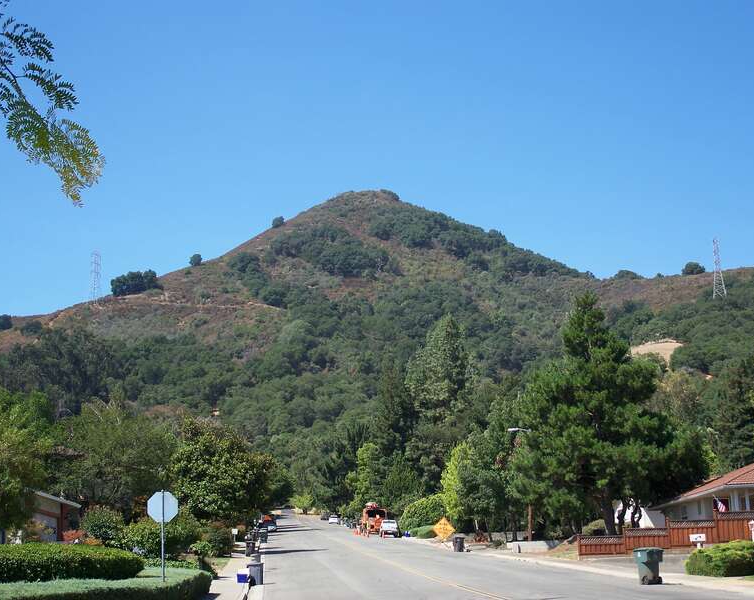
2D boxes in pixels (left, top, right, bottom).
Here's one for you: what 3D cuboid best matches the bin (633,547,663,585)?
[{"bbox_3d":[8.073,7.901,40.500,0.680,1.110,0.840,4,-11,-22],"label":"bin"}]

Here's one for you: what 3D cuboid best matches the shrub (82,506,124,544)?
[{"bbox_3d":[-12.035,10.187,60.000,2.000,2.300,2.000,0,-10,-4],"label":"shrub"}]

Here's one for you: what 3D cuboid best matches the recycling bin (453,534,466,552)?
[{"bbox_3d":[4.883,14.376,80.500,0.760,1.060,0.640,0,-10,-3],"label":"recycling bin"}]

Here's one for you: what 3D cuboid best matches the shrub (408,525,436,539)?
[{"bbox_3d":[3.904,19.865,117.000,2.600,1.250,2.400,0,-10,-4],"label":"shrub"}]

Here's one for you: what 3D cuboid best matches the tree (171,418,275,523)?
[{"bbox_3d":[-10.695,12.855,95.000,7.300,9.300,7.000,0,-10,-4],"label":"tree"}]

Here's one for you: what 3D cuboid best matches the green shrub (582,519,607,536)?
[{"bbox_3d":[11.698,12.287,73.000,1.700,1.300,1.600,0,-10,-4],"label":"green shrub"}]

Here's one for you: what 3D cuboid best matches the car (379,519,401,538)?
[{"bbox_3d":[1.346,23.127,138.000,1.870,1.760,4.600,0,-10,-4],"label":"car"}]

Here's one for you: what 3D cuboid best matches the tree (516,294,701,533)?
[{"bbox_3d":[11.988,5.930,70.000,9.600,12.700,9.200,0,-10,-4],"label":"tree"}]

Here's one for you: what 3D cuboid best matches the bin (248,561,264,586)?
[{"bbox_3d":[-5.516,12.459,62.000,0.780,1.080,0.640,-1,-10,5],"label":"bin"}]

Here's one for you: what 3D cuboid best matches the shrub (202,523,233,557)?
[{"bbox_3d":[-10.411,15.633,89.000,2.100,2.200,2.100,0,-10,-4],"label":"shrub"}]

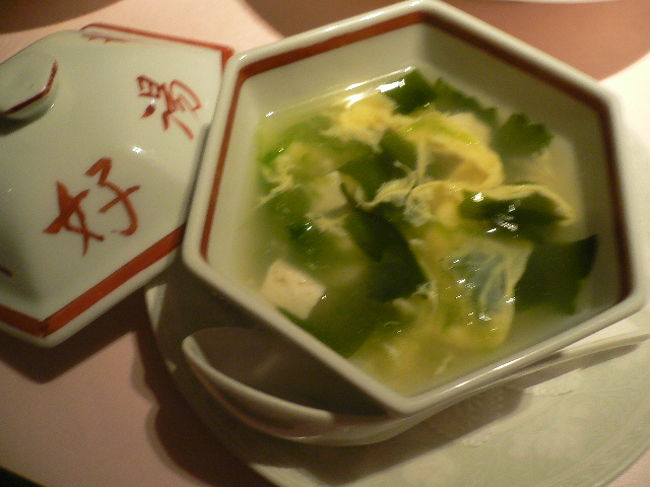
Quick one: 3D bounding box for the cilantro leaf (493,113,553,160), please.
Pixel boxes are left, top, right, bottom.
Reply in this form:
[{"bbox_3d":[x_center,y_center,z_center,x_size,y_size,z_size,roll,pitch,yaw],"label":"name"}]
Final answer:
[{"bbox_3d":[0.065,-0.034,0.217,0.021,0.005,0.018,-41,69,-21],"label":"cilantro leaf"}]

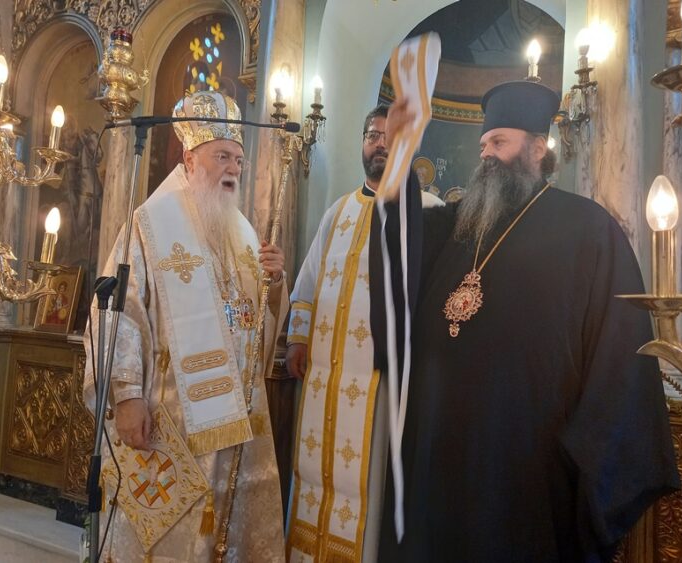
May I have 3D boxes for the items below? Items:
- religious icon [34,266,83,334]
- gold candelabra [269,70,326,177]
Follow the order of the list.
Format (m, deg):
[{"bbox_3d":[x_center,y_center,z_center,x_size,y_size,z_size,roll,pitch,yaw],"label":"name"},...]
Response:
[{"bbox_3d":[-1.653,0.101,3.190,0.286,0.391,0.038,2,-11,25],"label":"religious icon"},{"bbox_3d":[-0.199,-0.732,2.535,0.290,0.465,0.180,2,-3,22],"label":"gold candelabra"}]

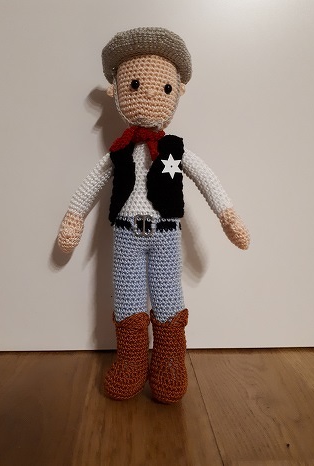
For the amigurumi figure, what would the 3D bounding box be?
[{"bbox_3d":[-0.003,-0.021,0.334,0.180,0.325,0.088,0,3,-2],"label":"amigurumi figure"}]

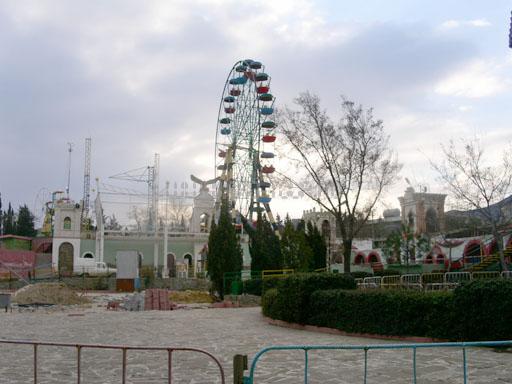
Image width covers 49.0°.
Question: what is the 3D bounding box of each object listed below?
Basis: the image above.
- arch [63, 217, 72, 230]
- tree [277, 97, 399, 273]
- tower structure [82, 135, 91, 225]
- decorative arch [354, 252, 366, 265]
[{"bbox_3d":[-17.774,2.970,53.000,0.900,1.300,0.300,0,-7,0],"label":"arch"},{"bbox_3d":[4.660,-0.083,31.000,6.600,10.800,6.200,0,-7,0],"label":"tree"},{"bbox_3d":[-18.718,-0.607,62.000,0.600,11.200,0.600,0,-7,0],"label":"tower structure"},{"bbox_3d":[10.039,6.389,54.000,1.120,1.150,0.350,0,-7,0],"label":"decorative arch"}]

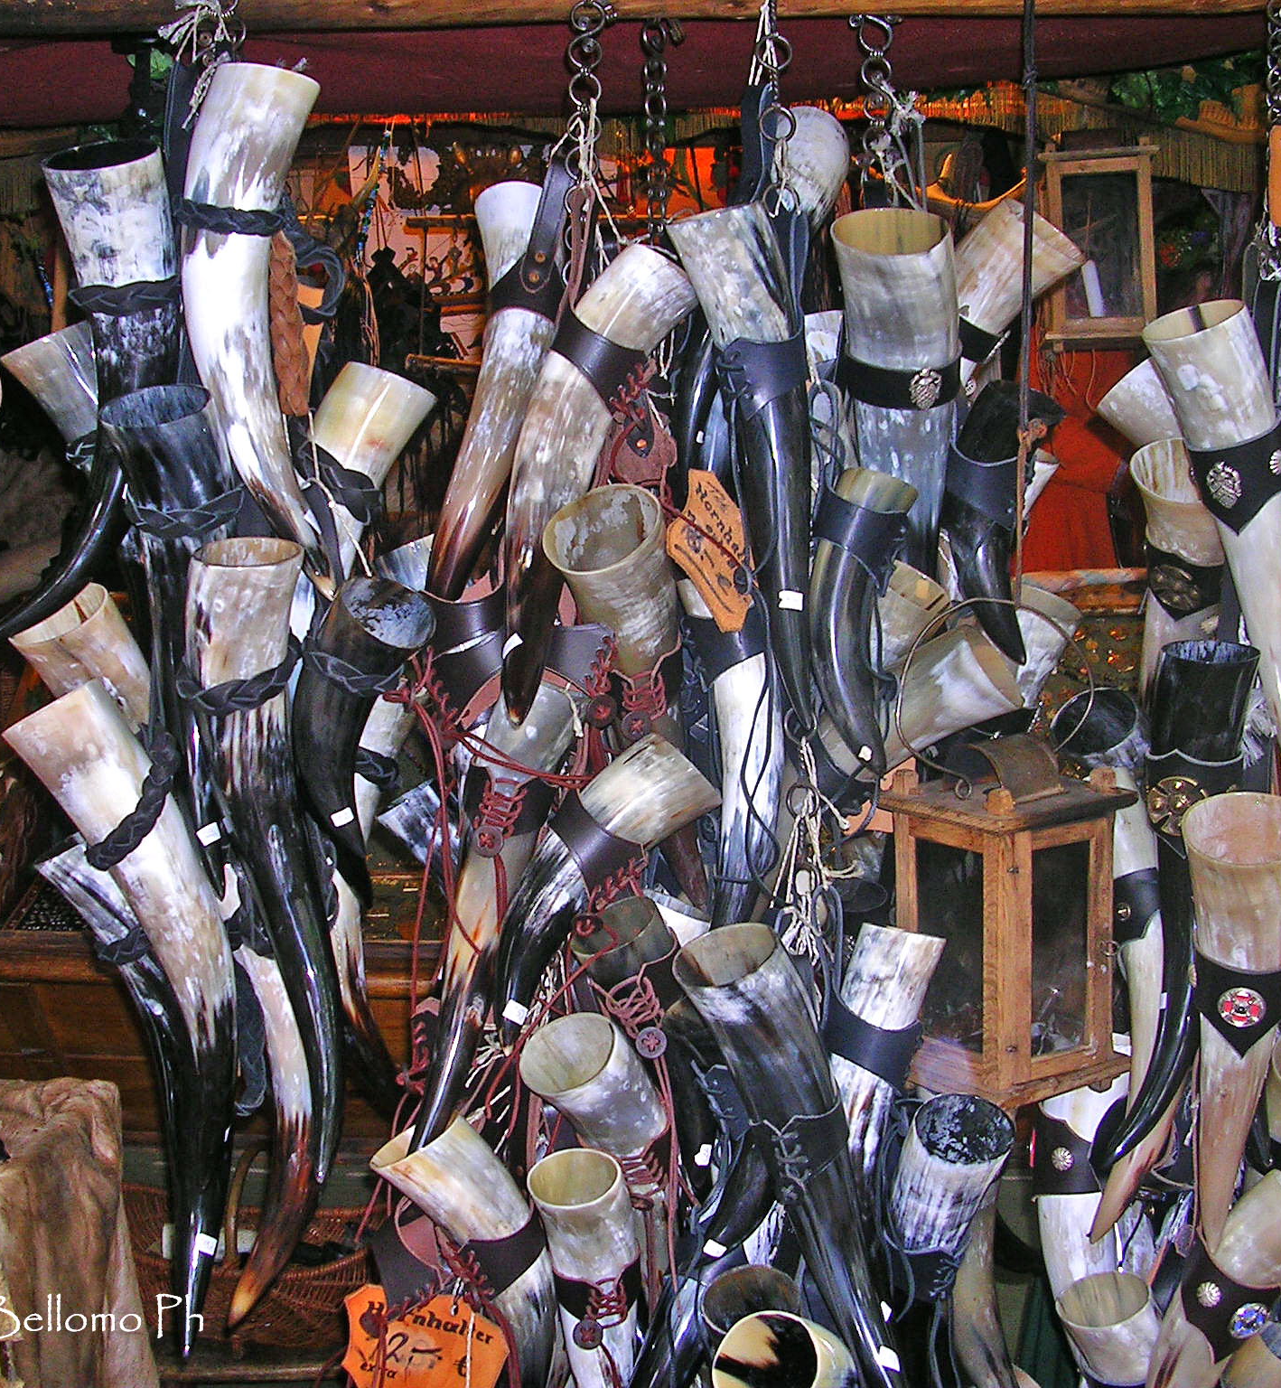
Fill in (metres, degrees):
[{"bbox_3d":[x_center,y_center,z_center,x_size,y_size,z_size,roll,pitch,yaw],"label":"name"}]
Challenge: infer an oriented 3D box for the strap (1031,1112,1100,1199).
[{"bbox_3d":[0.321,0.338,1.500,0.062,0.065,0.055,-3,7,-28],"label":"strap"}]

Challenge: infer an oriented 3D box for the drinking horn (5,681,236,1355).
[{"bbox_3d":[-0.394,0.256,1.630,0.118,0.539,0.100,-19,11,-11],"label":"drinking horn"}]

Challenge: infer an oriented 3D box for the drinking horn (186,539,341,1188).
[{"bbox_3d":[-0.258,0.123,1.433,0.087,0.469,0.084,-4,9,0],"label":"drinking horn"}]

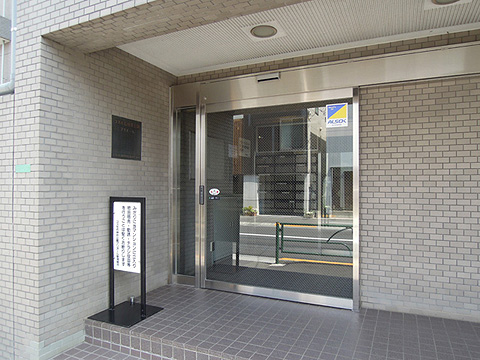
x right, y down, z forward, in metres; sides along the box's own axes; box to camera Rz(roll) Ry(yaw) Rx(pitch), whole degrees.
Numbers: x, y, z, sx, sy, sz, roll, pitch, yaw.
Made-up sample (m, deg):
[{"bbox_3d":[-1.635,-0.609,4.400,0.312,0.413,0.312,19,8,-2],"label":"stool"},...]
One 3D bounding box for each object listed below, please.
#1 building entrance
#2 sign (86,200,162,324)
[{"bbox_3d":[0.157,0.127,3.551,2.108,2.157,0.140,0,-1,24],"label":"building entrance"},{"bbox_3d":[-1.012,0.679,3.003,0.465,1.040,0.464,0,-1,24],"label":"sign"}]

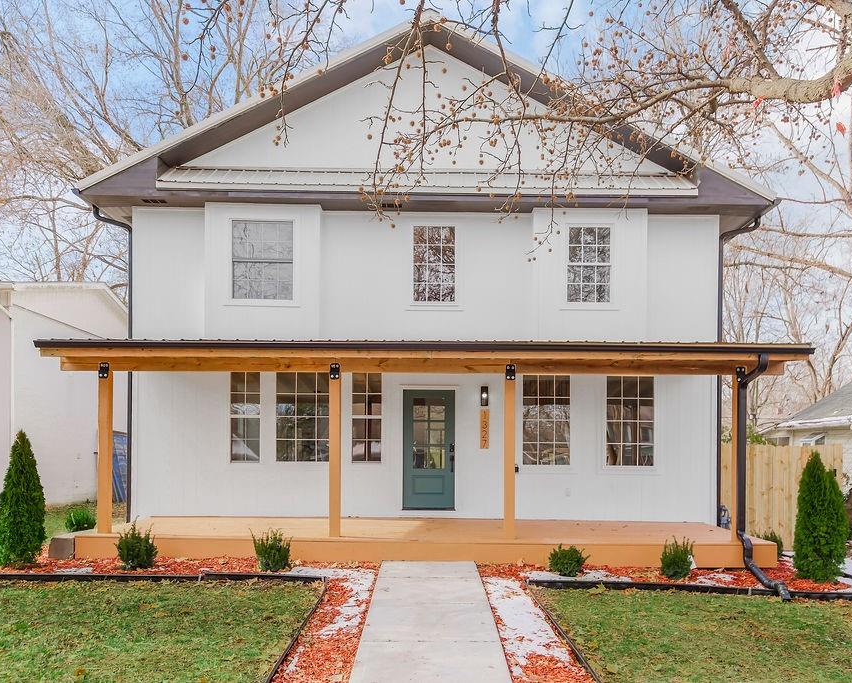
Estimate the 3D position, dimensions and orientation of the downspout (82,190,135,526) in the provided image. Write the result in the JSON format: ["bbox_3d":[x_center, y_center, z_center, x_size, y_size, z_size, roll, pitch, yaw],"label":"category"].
[{"bbox_3d":[-5.277,0.367,11.400,0.718,5.427,0.110,0,-1,0],"label":"downspout"}]

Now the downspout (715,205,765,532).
[{"bbox_3d":[5.235,0.501,11.400,0.751,5.243,0.110,0,-1,0],"label":"downspout"}]

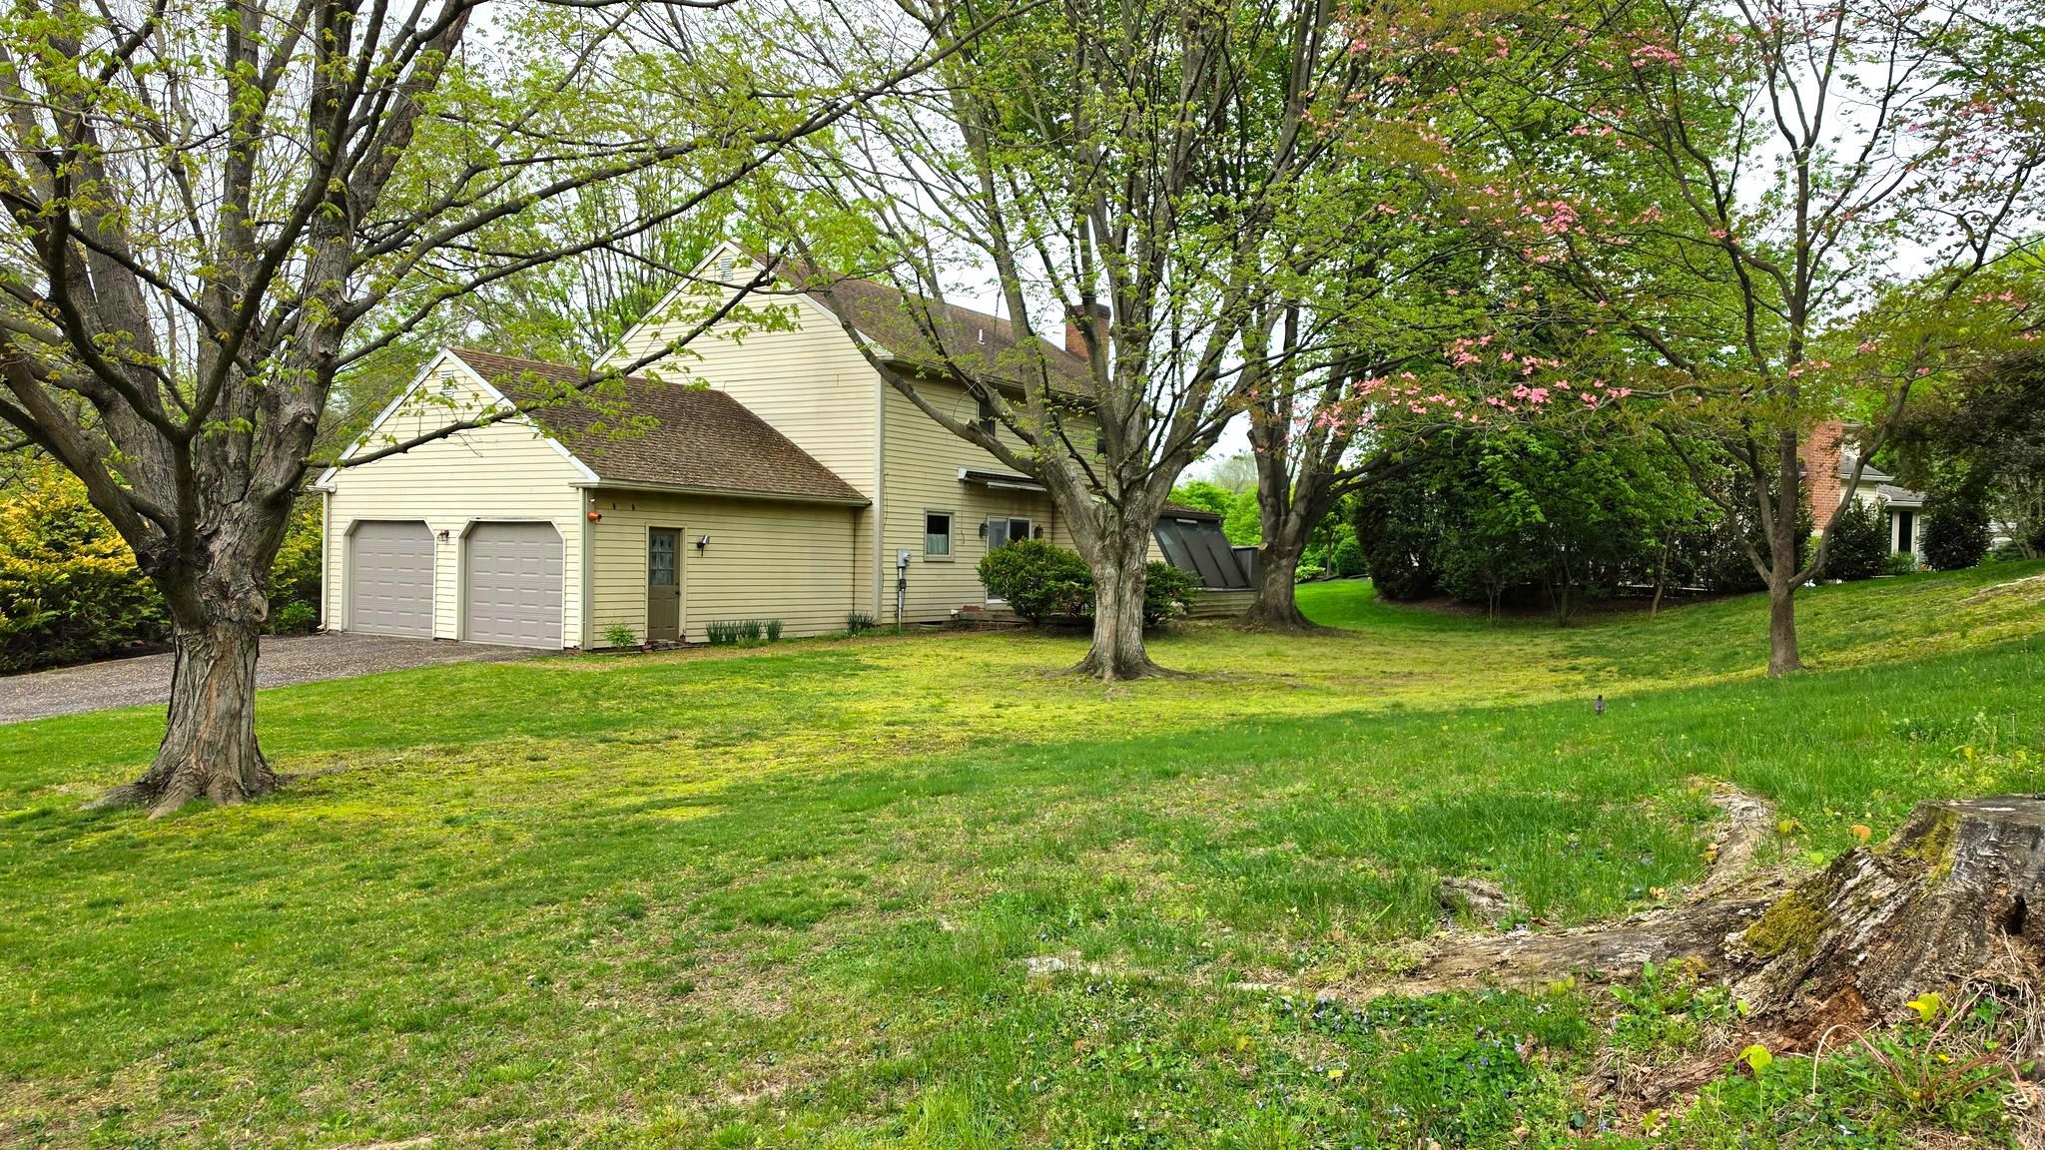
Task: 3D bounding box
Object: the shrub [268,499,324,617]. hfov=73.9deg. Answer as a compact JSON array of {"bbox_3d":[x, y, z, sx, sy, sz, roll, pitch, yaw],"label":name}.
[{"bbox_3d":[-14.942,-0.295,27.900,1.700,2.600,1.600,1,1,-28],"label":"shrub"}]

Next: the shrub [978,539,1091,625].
[{"bbox_3d":[0.297,0.149,28.100,2.480,1.790,2.200,1,1,1],"label":"shrub"}]

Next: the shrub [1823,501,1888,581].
[{"bbox_3d":[21.788,-0.918,35.500,1.720,2.130,1.700,2,1,31],"label":"shrub"}]

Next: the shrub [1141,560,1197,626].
[{"bbox_3d":[2.891,0.385,29.800,1.900,1.440,1.750,1,1,6],"label":"shrub"}]

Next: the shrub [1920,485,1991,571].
[{"bbox_3d":[24.762,-1.228,36.000,1.800,2.220,1.750,2,1,34],"label":"shrub"}]

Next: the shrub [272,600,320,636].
[{"bbox_3d":[-13.398,0.797,25.100,0.860,0.680,0.800,1,1,-28],"label":"shrub"}]

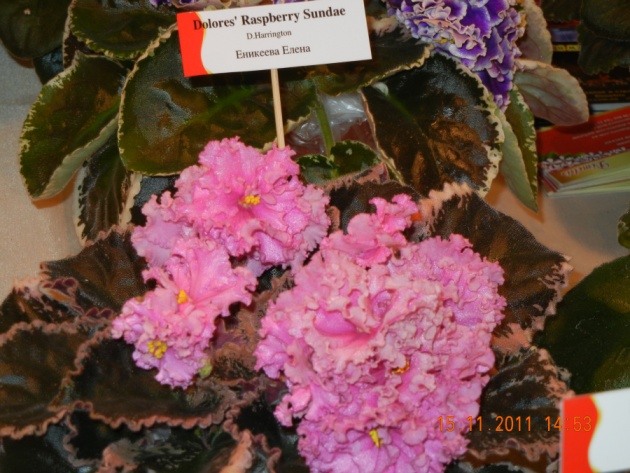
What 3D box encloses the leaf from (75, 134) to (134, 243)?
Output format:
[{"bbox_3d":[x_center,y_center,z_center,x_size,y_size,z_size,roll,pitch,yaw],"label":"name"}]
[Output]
[{"bbox_3d":[-0.105,-0.025,1.060,0.031,0.014,0.056,11,73,19],"label":"leaf"}]

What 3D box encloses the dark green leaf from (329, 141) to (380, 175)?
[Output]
[{"bbox_3d":[0.020,-0.039,1.045,0.023,0.007,0.017,-19,67,-15],"label":"dark green leaf"}]

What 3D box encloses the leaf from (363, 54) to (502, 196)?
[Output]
[{"bbox_3d":[0.058,-0.055,1.050,0.061,0.020,0.075,-26,74,-18],"label":"leaf"}]

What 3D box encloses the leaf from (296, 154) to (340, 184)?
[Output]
[{"bbox_3d":[0.002,-0.033,1.045,0.021,0.006,0.015,-11,59,0],"label":"leaf"}]

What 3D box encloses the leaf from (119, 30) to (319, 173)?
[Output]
[{"bbox_3d":[-0.048,-0.067,1.060,0.098,0.020,0.064,-21,65,0],"label":"leaf"}]

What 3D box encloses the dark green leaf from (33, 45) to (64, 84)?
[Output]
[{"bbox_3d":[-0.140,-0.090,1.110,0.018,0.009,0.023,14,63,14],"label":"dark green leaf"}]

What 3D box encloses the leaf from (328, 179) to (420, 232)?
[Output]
[{"bbox_3d":[0.029,-0.013,1.020,0.050,0.018,0.045,5,53,0],"label":"leaf"}]

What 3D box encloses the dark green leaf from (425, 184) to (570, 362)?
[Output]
[{"bbox_3d":[0.081,0.017,1.000,0.074,0.022,0.085,3,52,-9],"label":"dark green leaf"}]

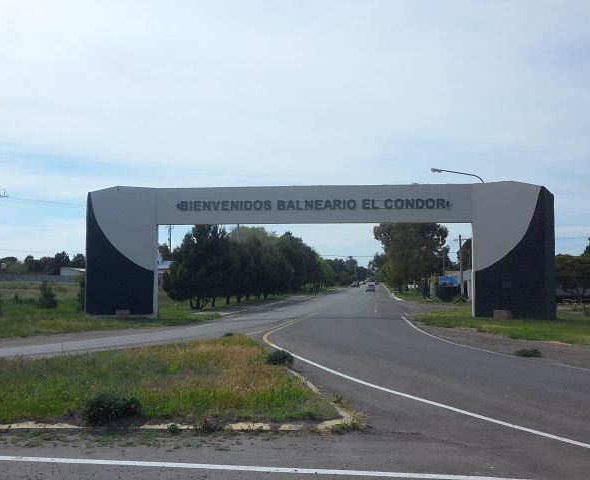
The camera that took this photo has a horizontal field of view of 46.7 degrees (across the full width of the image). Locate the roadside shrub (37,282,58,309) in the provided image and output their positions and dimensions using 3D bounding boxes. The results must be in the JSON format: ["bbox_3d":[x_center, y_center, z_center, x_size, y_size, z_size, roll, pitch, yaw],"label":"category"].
[{"bbox_3d":[-15.658,3.470,43.368,1.208,1.738,1.208,0,-4,0],"label":"roadside shrub"}]

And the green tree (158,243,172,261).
[{"bbox_3d":[-24.983,4.552,129.968,3.801,8.167,3.801,0,-4,0],"label":"green tree"}]

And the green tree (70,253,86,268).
[{"bbox_3d":[-53.011,6.928,167.894,4.666,7.726,4.666,0,-4,0],"label":"green tree"}]

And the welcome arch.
[{"bbox_3d":[0.884,0.576,32.627,21.874,6.205,1.300,0,-4,6],"label":"welcome arch"}]

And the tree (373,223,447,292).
[{"bbox_3d":[14.932,1.801,88.058,9.648,10.729,9.648,0,-4,0],"label":"tree"}]

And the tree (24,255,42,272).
[{"bbox_3d":[-67.102,7.472,174.873,4.605,7.535,4.605,0,-4,0],"label":"tree"}]

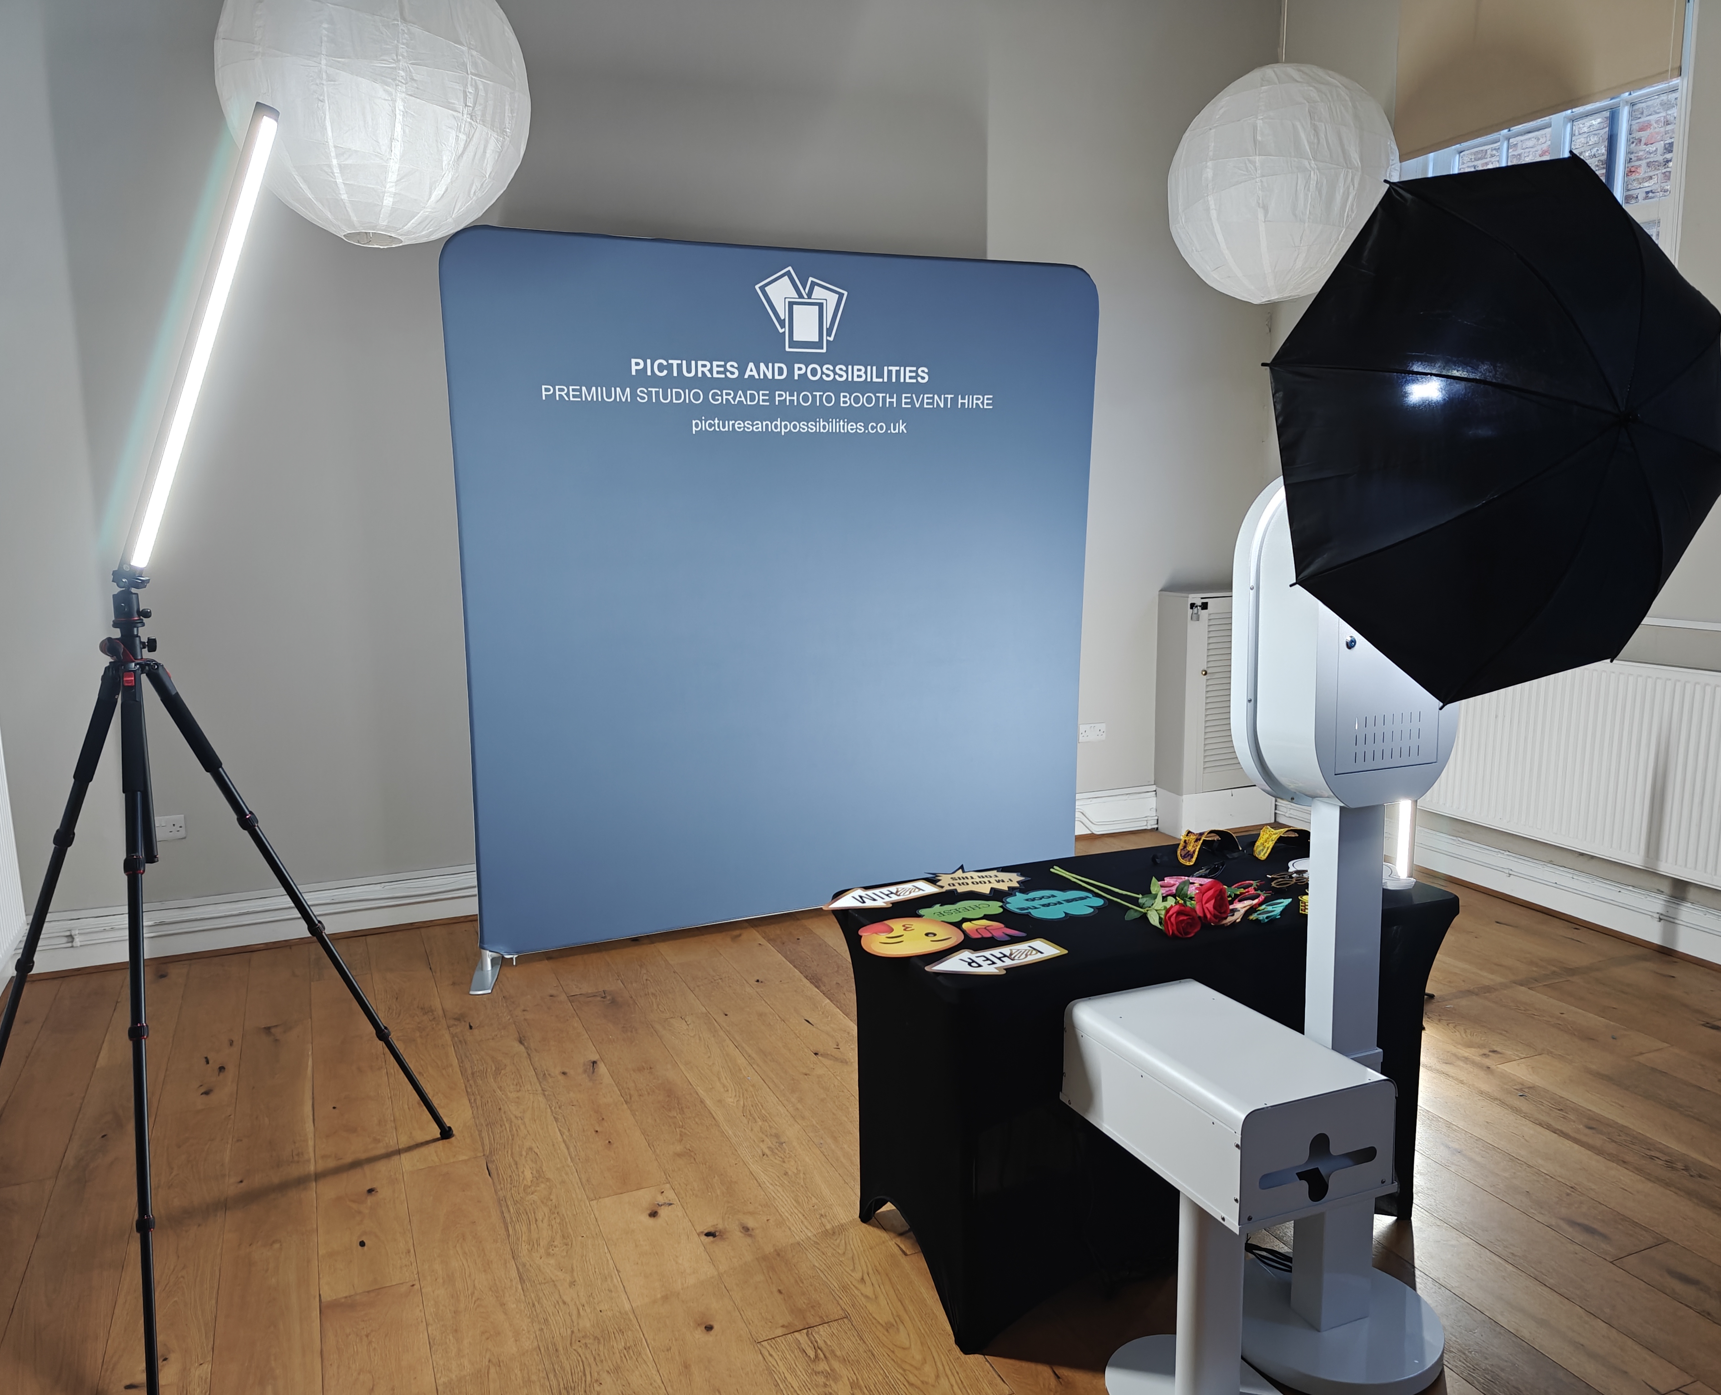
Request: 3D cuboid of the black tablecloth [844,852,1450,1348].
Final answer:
[{"bbox_3d":[0.590,0.784,2.681,1.206,0.744,0.621,-4,9,-22],"label":"black tablecloth"}]

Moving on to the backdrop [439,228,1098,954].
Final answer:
[{"bbox_3d":[-0.211,-0.396,4.636,2.447,2.471,0.060,-4,9,-22],"label":"backdrop"}]

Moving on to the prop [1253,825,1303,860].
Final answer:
[{"bbox_3d":[0.991,0.334,2.924,0.170,0.061,0.070,-6,10,-29],"label":"prop"}]

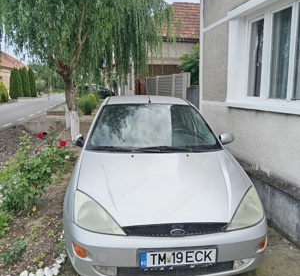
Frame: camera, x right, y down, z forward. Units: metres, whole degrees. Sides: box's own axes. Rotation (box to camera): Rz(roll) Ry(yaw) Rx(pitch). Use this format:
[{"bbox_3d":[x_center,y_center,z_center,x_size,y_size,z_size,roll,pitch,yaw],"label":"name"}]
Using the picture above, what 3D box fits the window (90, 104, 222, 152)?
[{"bbox_3d":[0.046,-0.125,3.203,1.360,0.130,0.930,0,38,-7],"label":"window"}]

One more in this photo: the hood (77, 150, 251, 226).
[{"bbox_3d":[0.133,0.366,2.471,1.430,0.210,1.080,0,22,-7],"label":"hood"}]

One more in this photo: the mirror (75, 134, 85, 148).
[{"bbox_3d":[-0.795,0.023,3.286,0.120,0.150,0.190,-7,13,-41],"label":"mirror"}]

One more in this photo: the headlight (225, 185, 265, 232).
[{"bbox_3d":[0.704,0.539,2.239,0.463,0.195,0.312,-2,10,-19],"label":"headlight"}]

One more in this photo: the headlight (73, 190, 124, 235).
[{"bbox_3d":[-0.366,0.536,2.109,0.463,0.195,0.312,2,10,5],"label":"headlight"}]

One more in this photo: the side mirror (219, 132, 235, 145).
[{"bbox_3d":[0.915,0.022,3.426,0.200,0.145,0.130,0,10,-7],"label":"side mirror"}]

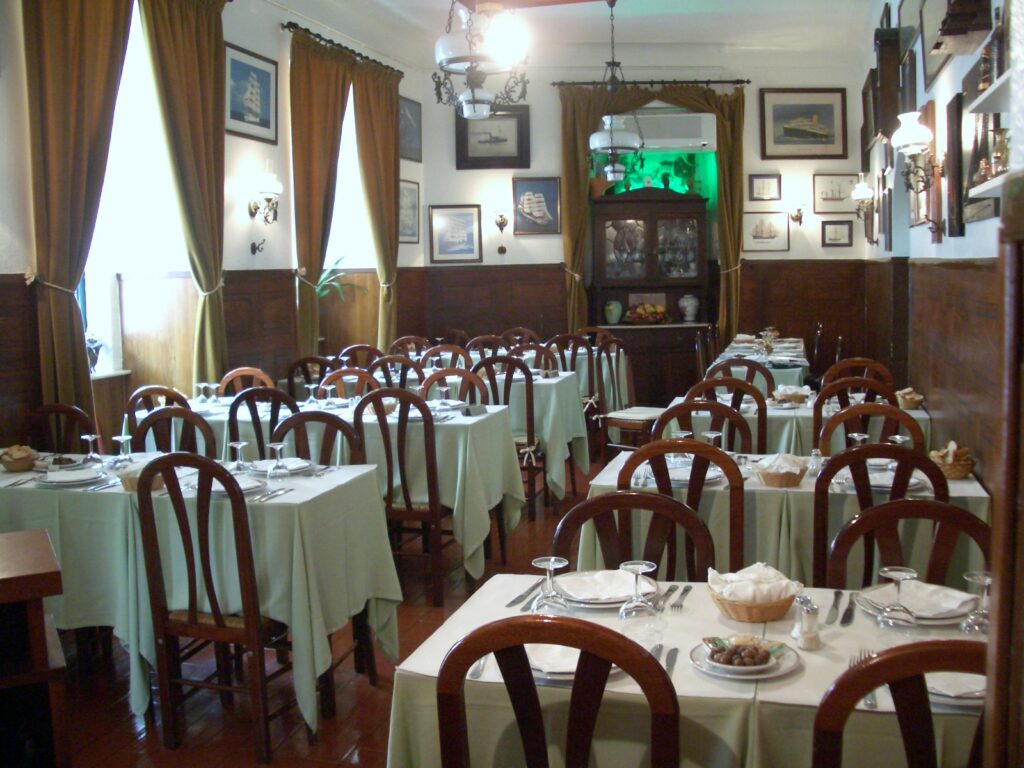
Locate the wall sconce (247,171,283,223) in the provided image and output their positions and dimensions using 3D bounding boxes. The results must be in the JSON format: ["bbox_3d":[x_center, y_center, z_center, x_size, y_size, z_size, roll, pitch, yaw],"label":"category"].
[{"bbox_3d":[-1.586,-1.200,6.662,0.260,0.370,0.190,0,7,16],"label":"wall sconce"}]

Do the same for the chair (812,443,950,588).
[{"bbox_3d":[1.171,0.639,3.339,0.425,0.976,0.455,1,7,17],"label":"chair"}]

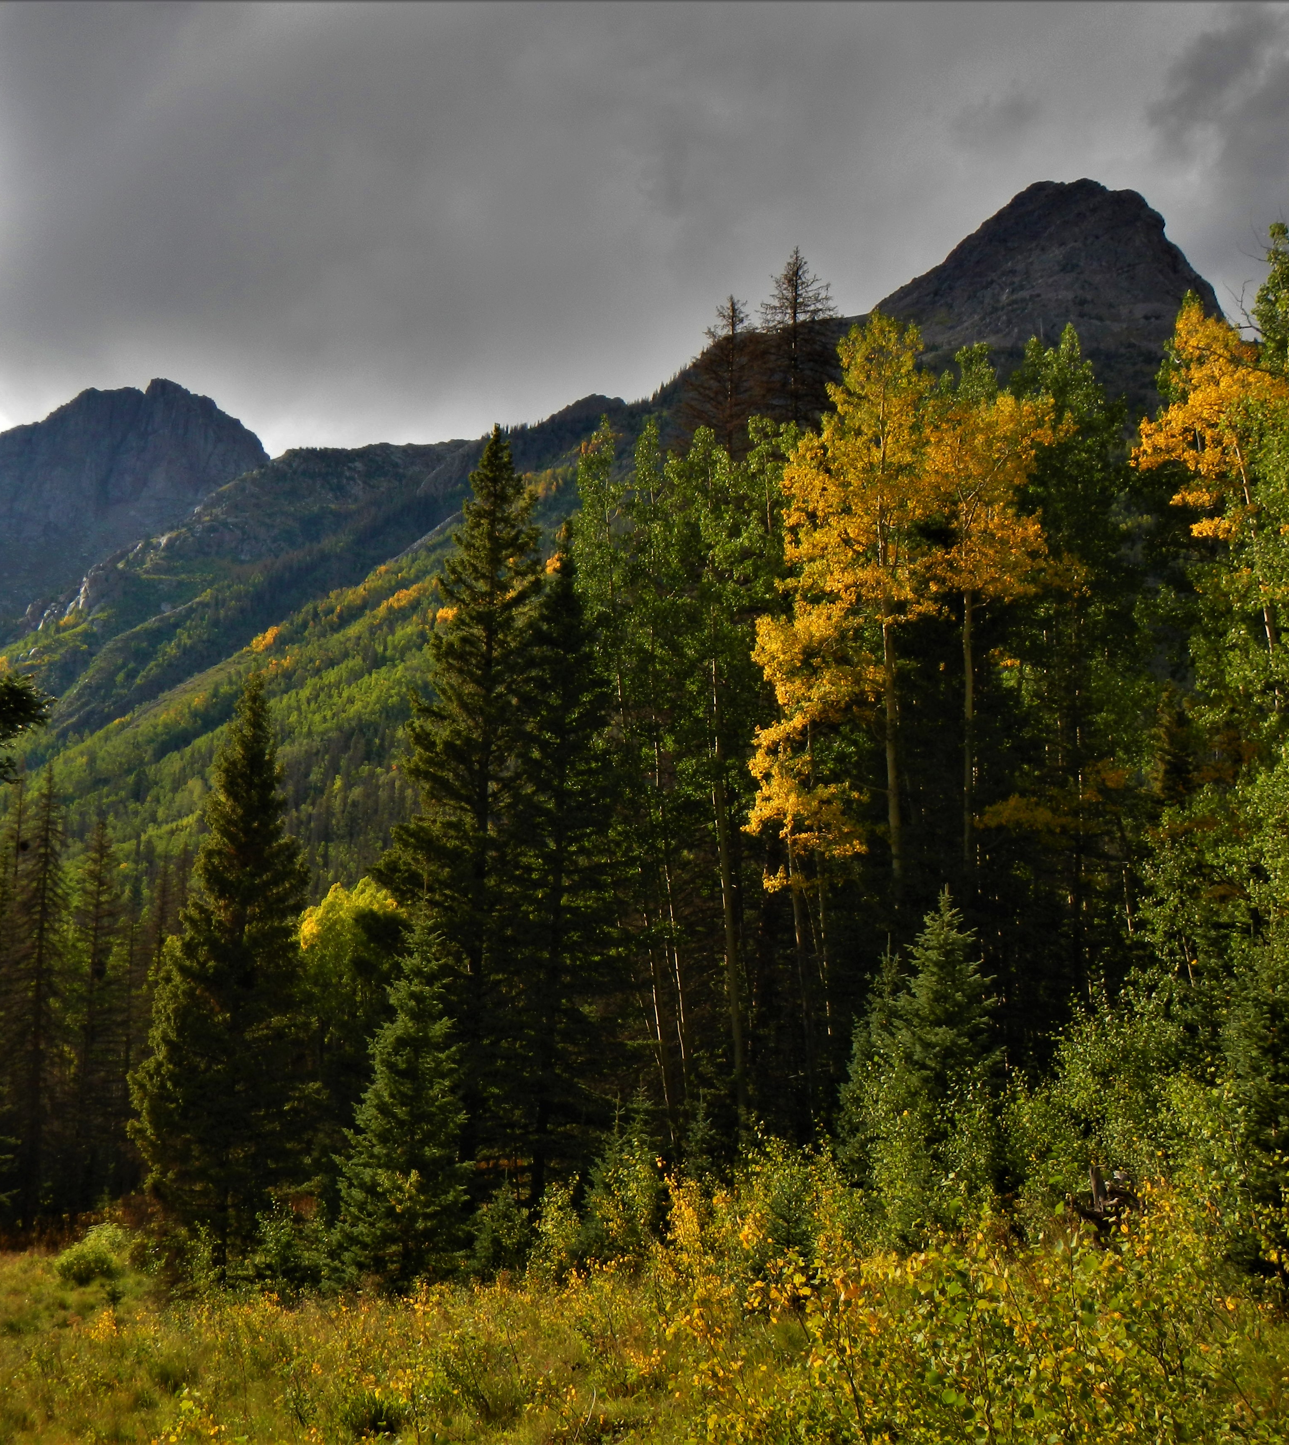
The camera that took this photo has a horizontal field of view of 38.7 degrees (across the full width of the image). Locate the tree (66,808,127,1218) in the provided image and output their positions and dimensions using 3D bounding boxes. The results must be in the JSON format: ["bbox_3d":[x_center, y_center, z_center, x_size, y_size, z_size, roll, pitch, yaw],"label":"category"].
[{"bbox_3d":[-12.713,6.646,42.695,1.900,9.120,1.900,4,-12,-16],"label":"tree"}]

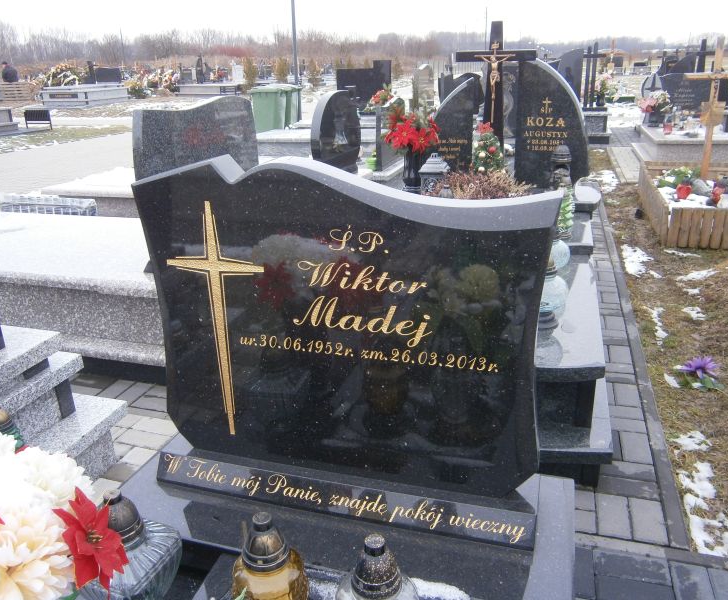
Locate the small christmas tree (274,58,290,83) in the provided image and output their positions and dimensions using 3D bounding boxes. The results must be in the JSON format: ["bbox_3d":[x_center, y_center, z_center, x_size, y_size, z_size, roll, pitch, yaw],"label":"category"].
[{"bbox_3d":[-6.262,-17.530,46.000,1.050,1.950,1.050,-3,21,1],"label":"small christmas tree"}]

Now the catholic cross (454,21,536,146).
[{"bbox_3d":[0.901,-1.378,4.100,0.530,0.960,0.120,5,23,17],"label":"catholic cross"}]

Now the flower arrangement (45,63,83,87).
[{"bbox_3d":[-12.710,-9.569,25.500,1.600,0.950,0.950,5,23,17],"label":"flower arrangement"}]

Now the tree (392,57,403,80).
[{"bbox_3d":[2.981,-20.401,53.000,0.800,2.000,0.800,4,22,17],"label":"tree"}]

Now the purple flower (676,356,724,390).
[{"bbox_3d":[1.484,0.324,2.650,0.200,0.085,0.170,11,25,30],"label":"purple flower"}]

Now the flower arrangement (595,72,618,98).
[{"bbox_3d":[3.961,-3.541,9.897,0.360,0.380,0.340,4,22,17],"label":"flower arrangement"}]

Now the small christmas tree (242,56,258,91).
[{"bbox_3d":[-5.855,-11.685,31.000,0.750,1.720,0.750,5,23,17],"label":"small christmas tree"}]

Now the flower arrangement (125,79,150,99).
[{"bbox_3d":[-10.743,-10.031,28.500,1.150,0.850,0.850,5,23,17],"label":"flower arrangement"}]

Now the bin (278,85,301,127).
[{"bbox_3d":[-2.250,-5.302,16.510,0.730,1.070,0.580,5,22,20],"label":"bin"}]

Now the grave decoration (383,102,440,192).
[{"bbox_3d":[0.328,-1.040,4.146,0.370,0.580,0.350,4,22,17],"label":"grave decoration"}]

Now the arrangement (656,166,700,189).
[{"bbox_3d":[2.889,-1.139,5.514,0.380,0.190,0.270,4,22,17],"label":"arrangement"}]

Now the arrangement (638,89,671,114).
[{"bbox_3d":[4.463,-3.024,9.200,0.500,0.370,0.420,5,23,17],"label":"arrangement"}]

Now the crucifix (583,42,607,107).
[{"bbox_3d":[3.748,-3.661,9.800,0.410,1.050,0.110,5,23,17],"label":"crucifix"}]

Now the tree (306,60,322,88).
[{"bbox_3d":[-2.760,-12.655,33.500,0.720,1.500,0.720,5,23,17],"label":"tree"}]

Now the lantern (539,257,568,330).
[{"bbox_3d":[0.675,-0.039,2.209,0.155,0.290,0.155,5,23,17],"label":"lantern"}]

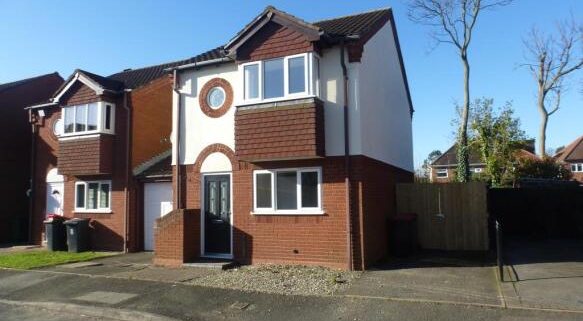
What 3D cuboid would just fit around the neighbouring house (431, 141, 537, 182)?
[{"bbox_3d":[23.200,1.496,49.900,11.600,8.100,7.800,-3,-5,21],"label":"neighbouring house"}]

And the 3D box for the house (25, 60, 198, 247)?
[{"bbox_3d":[-5.686,-0.475,17.222,5.300,7.450,9.100,-3,-5,24],"label":"house"}]

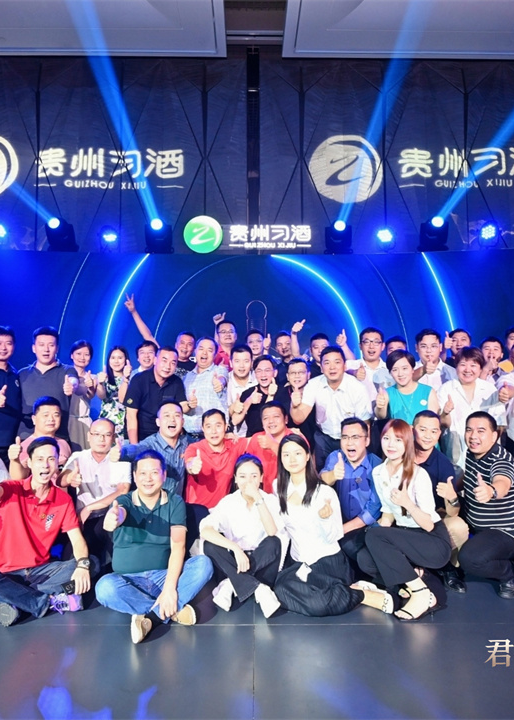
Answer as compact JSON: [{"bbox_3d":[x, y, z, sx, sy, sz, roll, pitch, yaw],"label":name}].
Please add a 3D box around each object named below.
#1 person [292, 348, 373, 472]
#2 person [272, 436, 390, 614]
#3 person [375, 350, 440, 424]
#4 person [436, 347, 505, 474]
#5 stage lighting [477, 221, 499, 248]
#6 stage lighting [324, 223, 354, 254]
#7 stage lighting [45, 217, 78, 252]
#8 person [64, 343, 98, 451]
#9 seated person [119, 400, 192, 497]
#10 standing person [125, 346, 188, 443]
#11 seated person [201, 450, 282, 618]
[{"bbox_3d":[0.562,0.716,3.846,0.580,1.570,0.560,-1,-3,10],"label":"person"},{"bbox_3d":[0.448,0.972,3.151,0.680,0.980,0.540,0,-3,5],"label":"person"},{"bbox_3d":[1.028,0.719,3.485,0.460,1.568,0.360,0,-1,22],"label":"person"},{"bbox_3d":[1.549,0.638,3.716,0.520,1.530,0.380,-1,-4,14],"label":"person"},{"bbox_3d":[2.950,-1.575,6.498,0.260,0.330,0.230,0,-3,8],"label":"stage lighting"},{"bbox_3d":[1.082,-1.595,6.770,0.350,0.400,0.320,0,-3,-2],"label":"stage lighting"},{"bbox_3d":[-2.330,-1.484,6.111,0.340,0.430,0.330,0,-4,3],"label":"stage lighting"},{"bbox_3d":[-1.462,0.698,4.248,0.440,1.650,0.340,1,-3,-18],"label":"person"},{"bbox_3d":[-0.654,0.804,3.254,0.550,1.120,0.680,1,-4,-9],"label":"seated person"},{"bbox_3d":[-0.789,0.645,3.966,0.520,1.530,0.480,1,-4,-9],"label":"standing person"},{"bbox_3d":[-0.096,1.033,3.167,0.500,0.860,0.600,0,-3,-5],"label":"seated person"}]

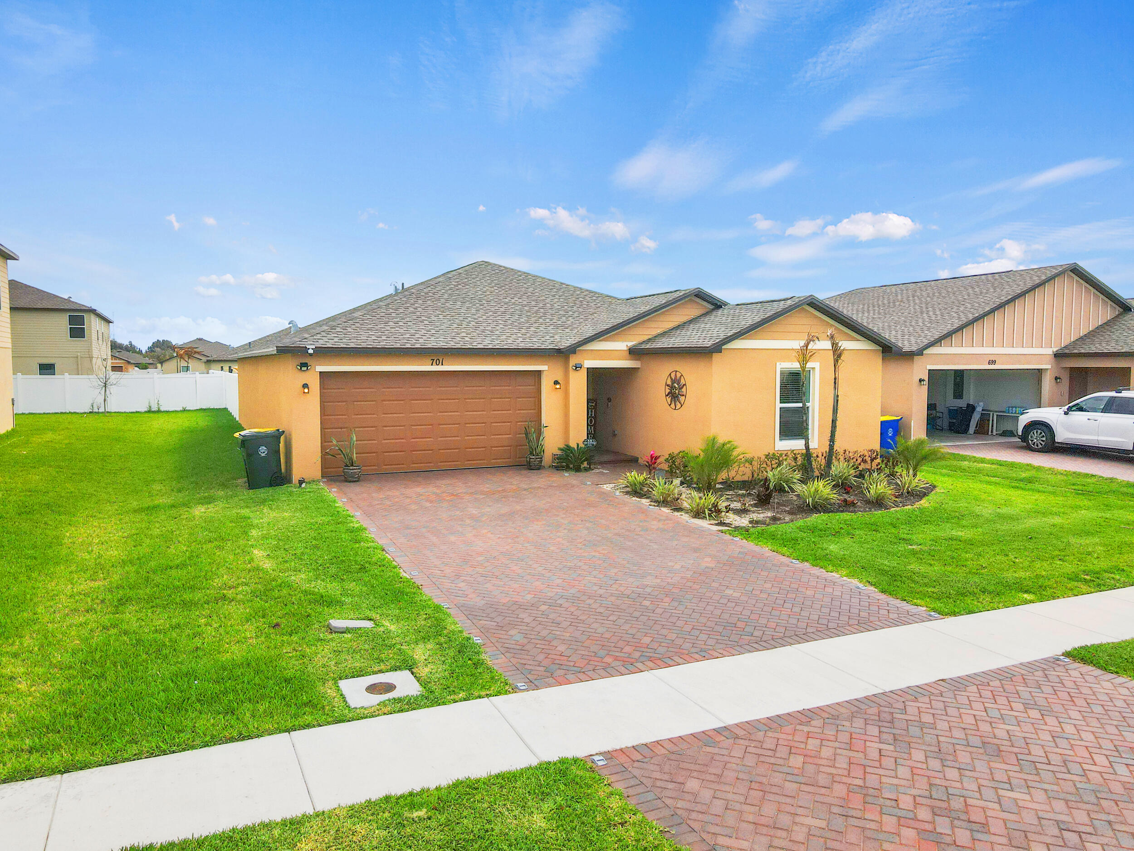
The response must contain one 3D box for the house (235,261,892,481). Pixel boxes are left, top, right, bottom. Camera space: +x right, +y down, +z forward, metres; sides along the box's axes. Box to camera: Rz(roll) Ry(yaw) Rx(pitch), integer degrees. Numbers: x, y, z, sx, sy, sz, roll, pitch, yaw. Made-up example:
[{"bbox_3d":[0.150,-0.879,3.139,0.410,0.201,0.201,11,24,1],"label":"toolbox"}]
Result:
[{"bbox_3d":[-2.516,-2.177,23.769,12.900,5.500,19.600,-2,5,-25],"label":"house"}]

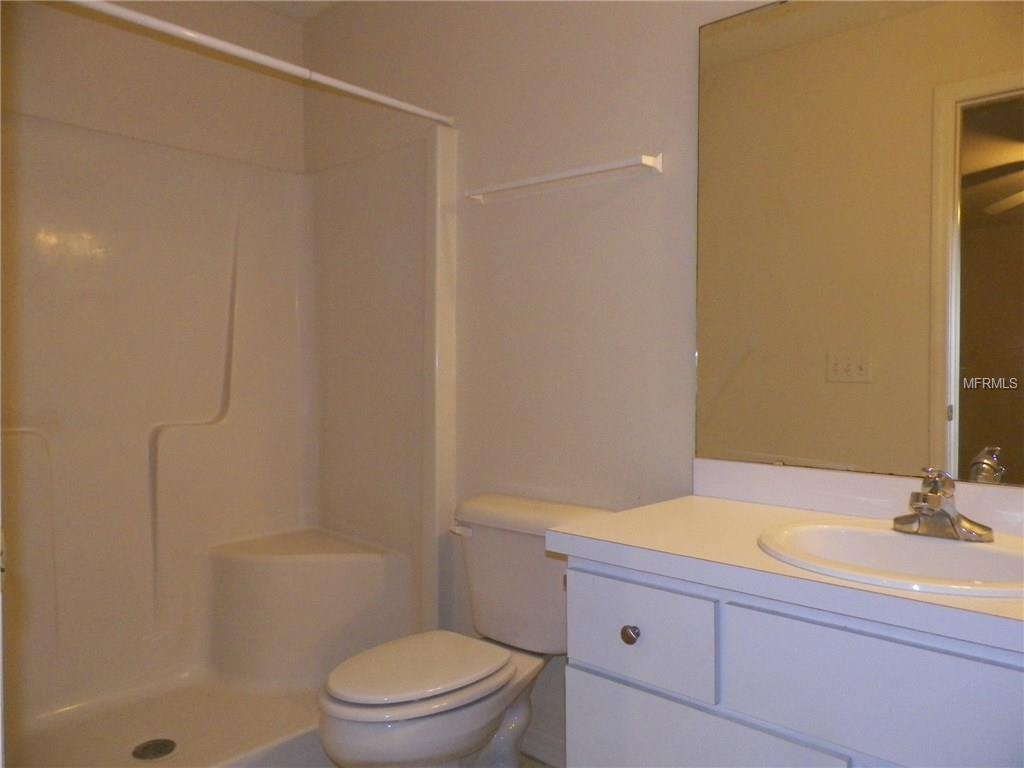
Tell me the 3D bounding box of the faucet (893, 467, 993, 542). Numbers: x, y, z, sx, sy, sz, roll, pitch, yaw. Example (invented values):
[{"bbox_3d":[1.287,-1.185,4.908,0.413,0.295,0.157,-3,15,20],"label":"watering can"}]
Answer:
[{"bbox_3d":[0.737,0.204,1.280,0.157,0.128,0.170,1,1,42],"label":"faucet"}]

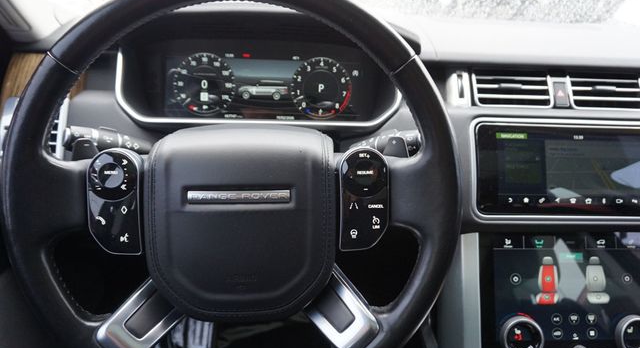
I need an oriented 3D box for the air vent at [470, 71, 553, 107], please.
[{"bbox_3d":[0.281,-0.125,0.622,0.109,0.050,0.030,1,-8,-5],"label":"air vent"}]

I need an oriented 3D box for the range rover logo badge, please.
[{"bbox_3d":[-0.069,0.019,0.363,0.088,0.011,0.004,1,-4,-5],"label":"range rover logo badge"}]

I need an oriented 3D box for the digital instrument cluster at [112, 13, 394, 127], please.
[{"bbox_3d":[-0.083,-0.146,0.615,0.380,0.145,0.090,1,6,-5],"label":"digital instrument cluster"}]

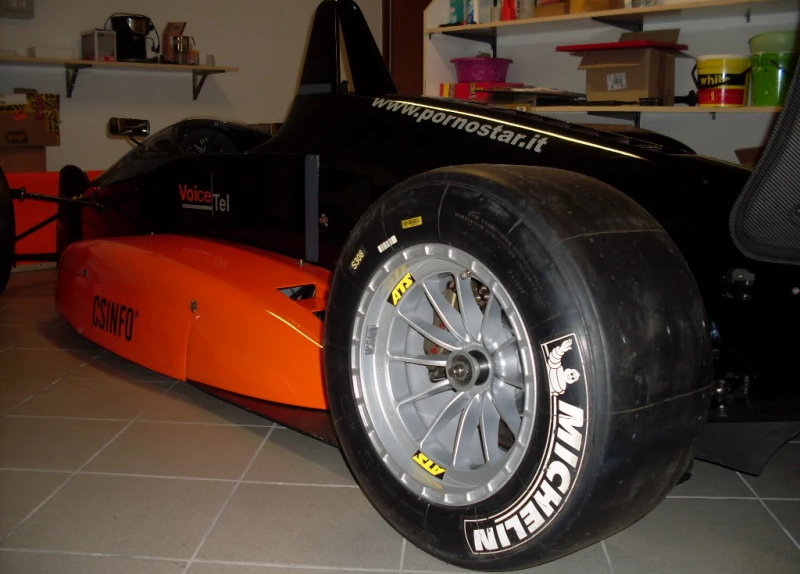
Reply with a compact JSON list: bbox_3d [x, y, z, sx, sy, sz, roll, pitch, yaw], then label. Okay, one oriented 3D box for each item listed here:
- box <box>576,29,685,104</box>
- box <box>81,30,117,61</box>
[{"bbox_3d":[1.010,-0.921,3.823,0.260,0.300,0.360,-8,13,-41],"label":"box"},{"bbox_3d":[-1.470,-1.179,4.289,0.110,0.156,0.160,-8,13,-41],"label":"box"}]

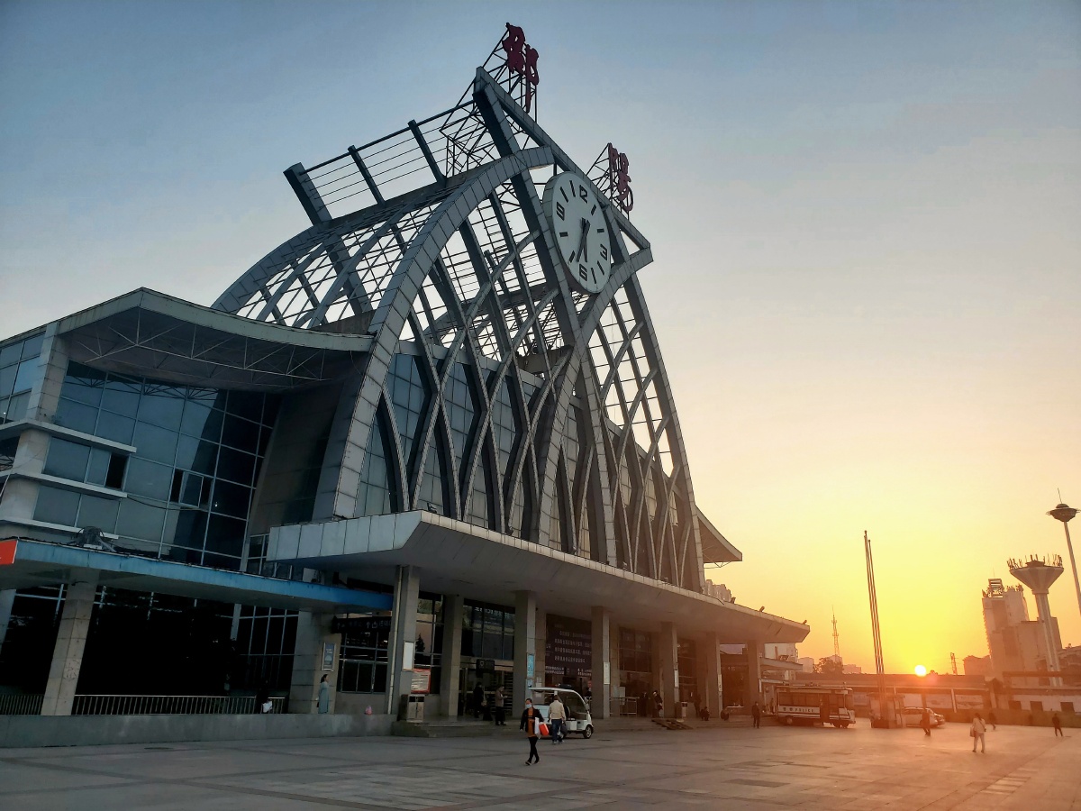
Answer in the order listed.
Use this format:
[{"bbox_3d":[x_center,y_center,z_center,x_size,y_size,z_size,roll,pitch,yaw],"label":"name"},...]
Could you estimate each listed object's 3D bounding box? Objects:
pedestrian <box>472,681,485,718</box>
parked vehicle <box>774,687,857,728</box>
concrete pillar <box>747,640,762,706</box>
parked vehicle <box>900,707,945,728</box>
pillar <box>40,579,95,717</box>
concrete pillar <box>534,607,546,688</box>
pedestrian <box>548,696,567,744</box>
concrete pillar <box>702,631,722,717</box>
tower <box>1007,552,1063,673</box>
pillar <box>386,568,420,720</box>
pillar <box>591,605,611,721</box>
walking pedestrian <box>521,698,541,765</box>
[{"bbox_3d":[-3.236,15.438,42.482,0.420,1.670,0.500,-4,-20,14],"label":"pedestrian"},{"bbox_3d":[21.452,23.718,63.665,5.550,2.750,1.950,-11,-23,30],"label":"parked vehicle"},{"bbox_3d":[18.672,23.699,70.663,0.800,6.330,0.800,-11,-23,32],"label":"concrete pillar"},{"bbox_3d":[32.479,27.148,70.770,4.500,1.600,1.780,-15,-25,37],"label":"parked vehicle"},{"bbox_3d":[-14.524,7.511,25.058,0.740,4.030,0.530,-11,-23,30],"label":"pillar"},{"bbox_3d":[-0.255,16.364,51.680,0.780,6.330,0.780,-11,-23,32],"label":"concrete pillar"},{"bbox_3d":[0.648,12.577,32.605,0.600,1.750,0.420,1,-20,2],"label":"pedestrian"},{"bbox_3d":[13.622,20.974,63.472,0.800,6.330,0.800,-11,-23,32],"label":"concrete pillar"},{"bbox_3d":[97.157,43.850,155.169,10.900,30.800,10.900,1,-20,0],"label":"tower"},{"bbox_3d":[-6.032,10.372,35.490,0.780,6.330,0.800,-11,-23,32],"label":"pillar"},{"bbox_3d":[3.630,15.584,49.247,0.800,6.330,0.800,-11,-23,32],"label":"pillar"},{"bbox_3d":[-0.243,8.672,21.654,0.540,1.610,0.400,-5,-21,16],"label":"walking pedestrian"}]

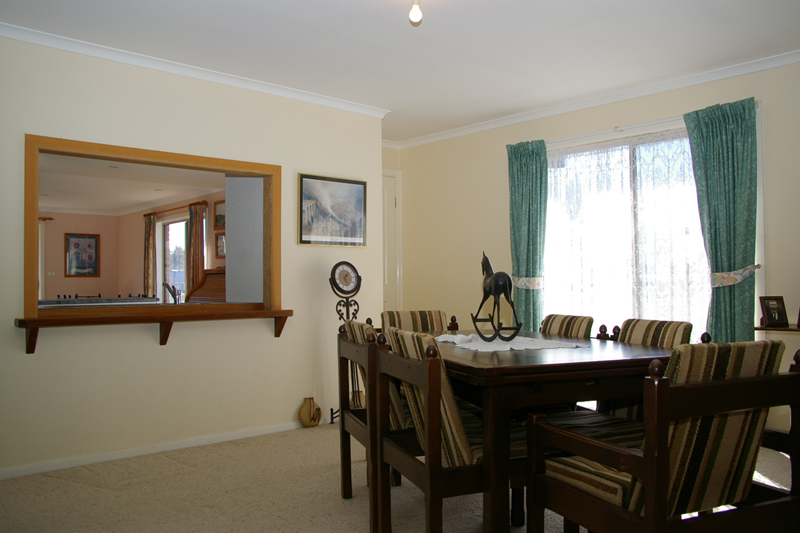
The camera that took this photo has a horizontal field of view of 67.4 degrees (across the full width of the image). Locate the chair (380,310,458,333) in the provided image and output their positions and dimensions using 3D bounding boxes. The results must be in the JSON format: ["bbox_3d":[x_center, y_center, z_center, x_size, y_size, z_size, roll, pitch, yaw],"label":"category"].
[{"bbox_3d":[0.176,0.691,3.399,0.600,0.860,0.570,0,-1,-22],"label":"chair"}]

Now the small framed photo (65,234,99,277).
[{"bbox_3d":[-6.012,-0.203,11.364,0.600,0.800,0.030,1,-2,-38],"label":"small framed photo"}]

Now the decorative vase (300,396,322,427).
[{"bbox_3d":[-0.634,1.036,4.225,0.155,0.215,0.140,1,-2,-38],"label":"decorative vase"}]

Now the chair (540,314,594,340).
[{"bbox_3d":[0.659,0.680,3.003,0.560,0.860,0.510,1,-2,-28],"label":"chair"}]

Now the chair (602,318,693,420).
[{"bbox_3d":[0.928,0.667,2.544,0.560,0.860,0.510,1,-2,-29],"label":"chair"}]

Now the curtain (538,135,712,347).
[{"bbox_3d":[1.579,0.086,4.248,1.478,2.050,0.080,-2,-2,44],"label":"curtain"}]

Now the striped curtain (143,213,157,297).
[{"bbox_3d":[-4.373,0.179,10.494,0.420,2.200,0.120,-2,-2,44],"label":"striped curtain"}]

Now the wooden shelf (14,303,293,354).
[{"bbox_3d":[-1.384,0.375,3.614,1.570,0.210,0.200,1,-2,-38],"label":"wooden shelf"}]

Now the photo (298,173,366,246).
[{"bbox_3d":[-0.491,-0.402,4.452,0.590,0.510,0.025,1,-2,-38],"label":"photo"}]

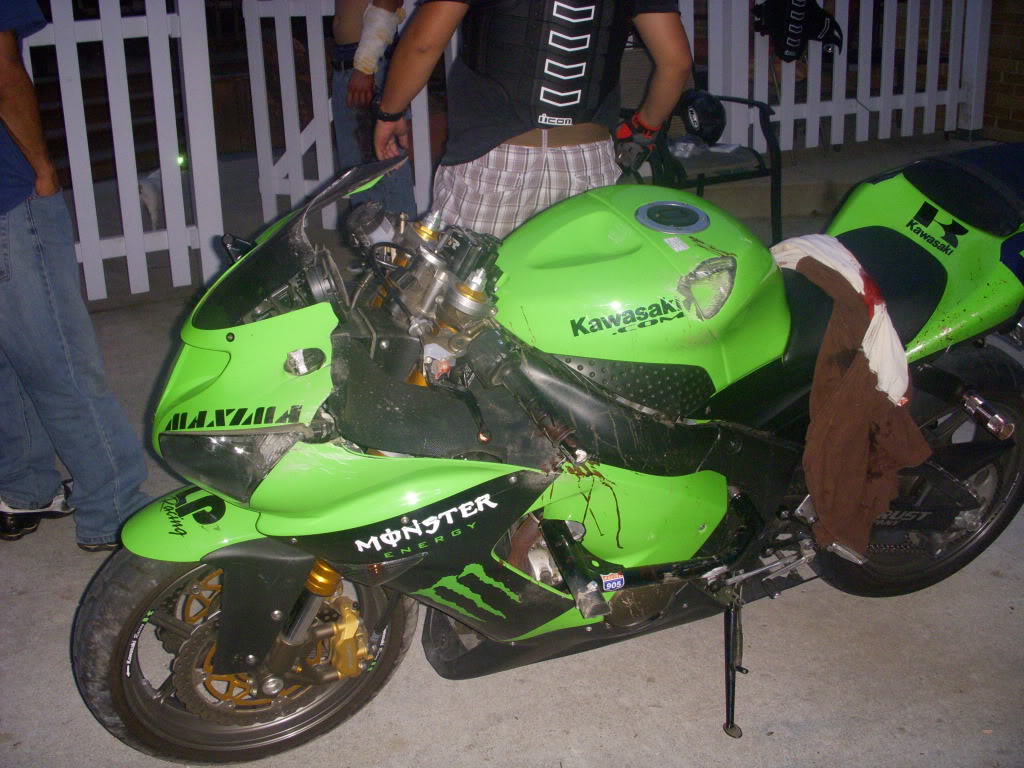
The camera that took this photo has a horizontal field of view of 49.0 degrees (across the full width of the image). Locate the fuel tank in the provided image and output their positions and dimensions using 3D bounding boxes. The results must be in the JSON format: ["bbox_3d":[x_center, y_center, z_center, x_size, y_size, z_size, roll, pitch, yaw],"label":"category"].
[{"bbox_3d":[0.202,-0.171,1.818,0.560,0.290,0.360,-10,35,-20],"label":"fuel tank"}]

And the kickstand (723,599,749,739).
[{"bbox_3d":[0.405,0.513,2.060,0.050,0.260,0.050,4,-10,-25],"label":"kickstand"}]

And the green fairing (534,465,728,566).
[{"bbox_3d":[0.198,0.212,1.842,0.360,0.230,0.070,-10,35,-20],"label":"green fairing"}]

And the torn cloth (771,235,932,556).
[{"bbox_3d":[0.607,0.025,2.061,0.320,0.570,0.240,-9,20,-21],"label":"torn cloth"}]

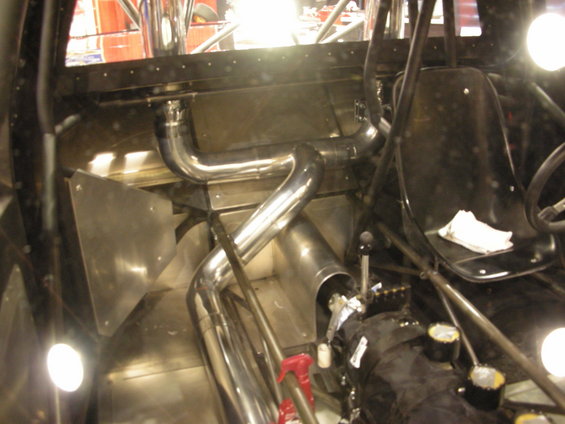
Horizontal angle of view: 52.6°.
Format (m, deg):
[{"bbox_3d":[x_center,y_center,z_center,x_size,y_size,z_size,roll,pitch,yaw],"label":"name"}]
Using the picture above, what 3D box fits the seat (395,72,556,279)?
[{"bbox_3d":[0.615,-0.129,1.845,0.460,0.560,0.510,-8,28,-15],"label":"seat"}]

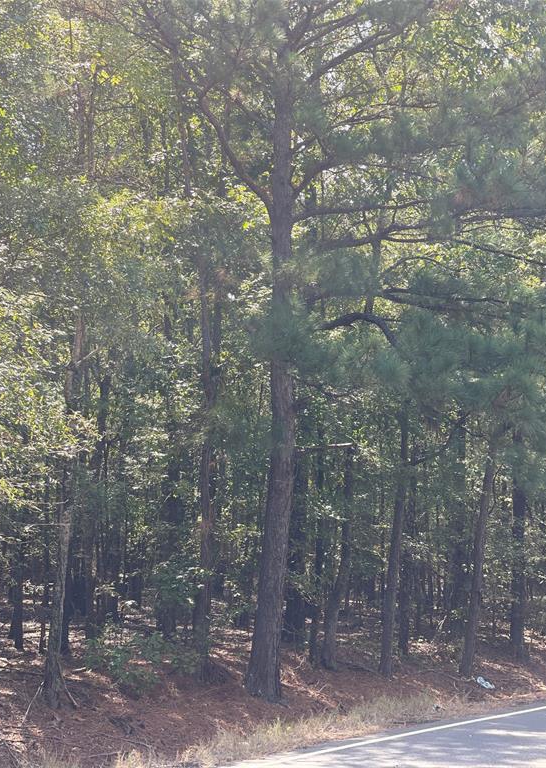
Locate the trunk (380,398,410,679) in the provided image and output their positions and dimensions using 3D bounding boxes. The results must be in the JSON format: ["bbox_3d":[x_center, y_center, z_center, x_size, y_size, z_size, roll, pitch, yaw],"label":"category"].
[{"bbox_3d":[1.724,2.189,19.927,0.200,3.778,0.180,4,-7,5],"label":"trunk"}]

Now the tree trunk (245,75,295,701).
[{"bbox_3d":[0.021,-0.069,16.978,0.460,7.536,0.400,2,-7,0],"label":"tree trunk"}]

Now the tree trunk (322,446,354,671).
[{"bbox_3d":[1.012,2.604,21.504,0.240,3.337,0.210,5,-7,3],"label":"tree trunk"}]

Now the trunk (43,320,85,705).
[{"bbox_3d":[-2.292,1.353,15.893,0.250,4.423,0.220,3,-8,-8],"label":"trunk"}]

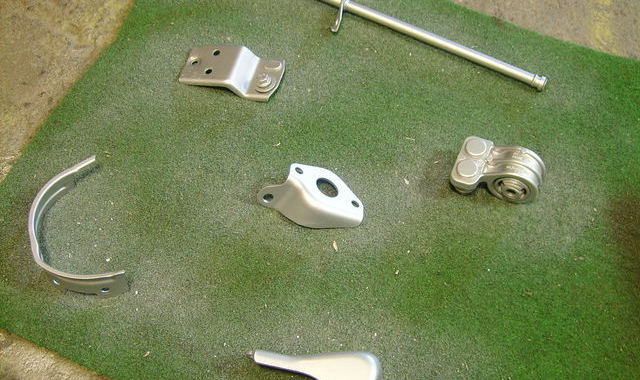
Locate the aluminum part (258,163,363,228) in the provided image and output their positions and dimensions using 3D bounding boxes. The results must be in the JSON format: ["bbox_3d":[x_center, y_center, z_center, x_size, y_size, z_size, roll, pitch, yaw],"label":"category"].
[{"bbox_3d":[-0.008,0.007,1.078,0.104,0.028,0.060,24,59,18],"label":"aluminum part"}]

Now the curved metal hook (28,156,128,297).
[{"bbox_3d":[-0.255,0.044,1.057,0.086,0.036,0.150,-15,56,-9],"label":"curved metal hook"}]

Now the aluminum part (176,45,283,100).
[{"bbox_3d":[-0.102,-0.133,1.181,0.120,0.026,0.060,4,55,5],"label":"aluminum part"}]

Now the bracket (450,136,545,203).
[{"bbox_3d":[0.186,-0.018,1.077,0.088,0.047,0.054,20,58,15],"label":"bracket"}]

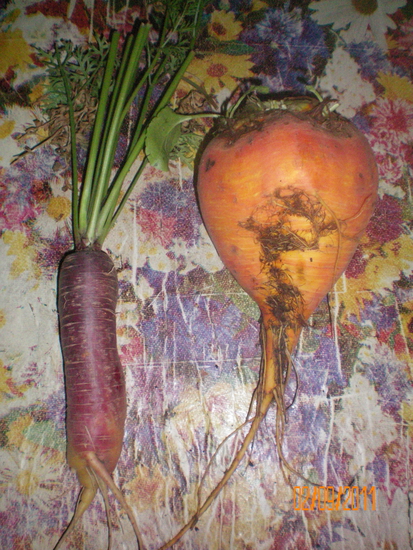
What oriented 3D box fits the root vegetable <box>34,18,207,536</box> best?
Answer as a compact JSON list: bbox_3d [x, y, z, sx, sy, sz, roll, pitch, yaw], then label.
[{"bbox_3d":[-0.070,-0.021,0.393,0.118,0.043,0.375,4,77,1],"label":"root vegetable"}]

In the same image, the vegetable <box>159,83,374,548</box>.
[{"bbox_3d":[0.039,0.024,0.352,0.116,0.104,0.275,5,77,2],"label":"vegetable"}]

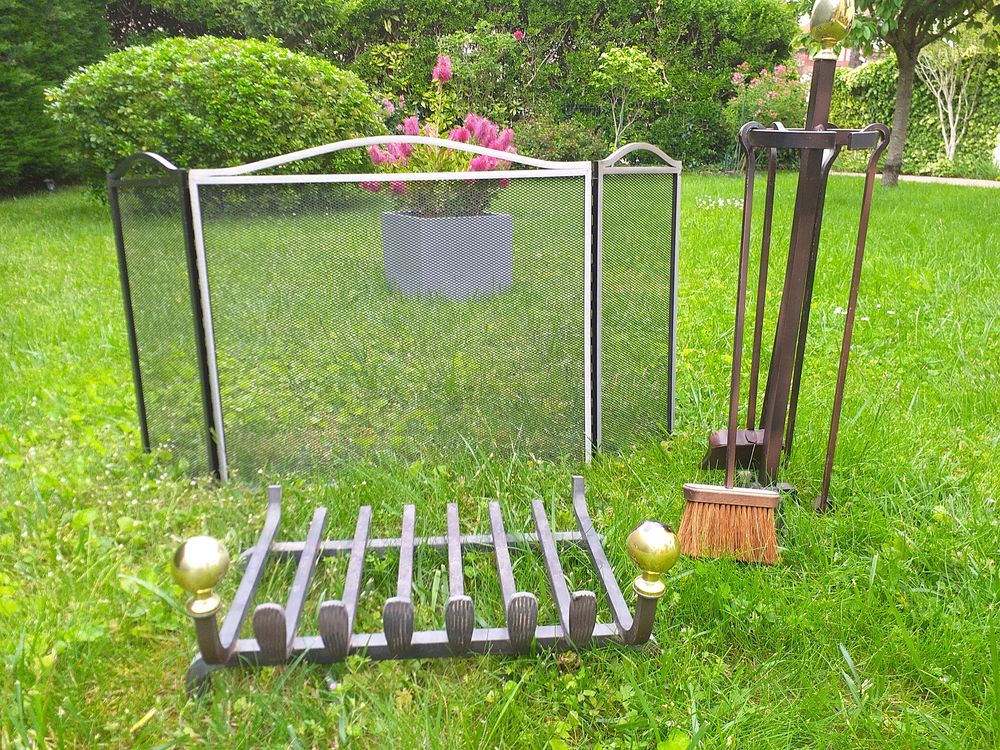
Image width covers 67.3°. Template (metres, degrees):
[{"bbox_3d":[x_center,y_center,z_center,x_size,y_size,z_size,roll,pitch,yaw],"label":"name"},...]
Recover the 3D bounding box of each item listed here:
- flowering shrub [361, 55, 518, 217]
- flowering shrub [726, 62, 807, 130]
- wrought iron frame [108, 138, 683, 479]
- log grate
[{"bbox_3d":[-0.226,-0.882,2.800,0.580,0.560,0.500,-1,18,0],"label":"flowering shrub"},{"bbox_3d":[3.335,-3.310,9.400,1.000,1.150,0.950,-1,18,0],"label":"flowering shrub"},{"bbox_3d":[-0.180,-0.122,1.400,1.086,0.598,0.176,-2,14,-3],"label":"wrought iron frame"},{"bbox_3d":[-0.083,0.213,0.941,0.515,0.215,0.370,-1,18,-2],"label":"log grate"}]

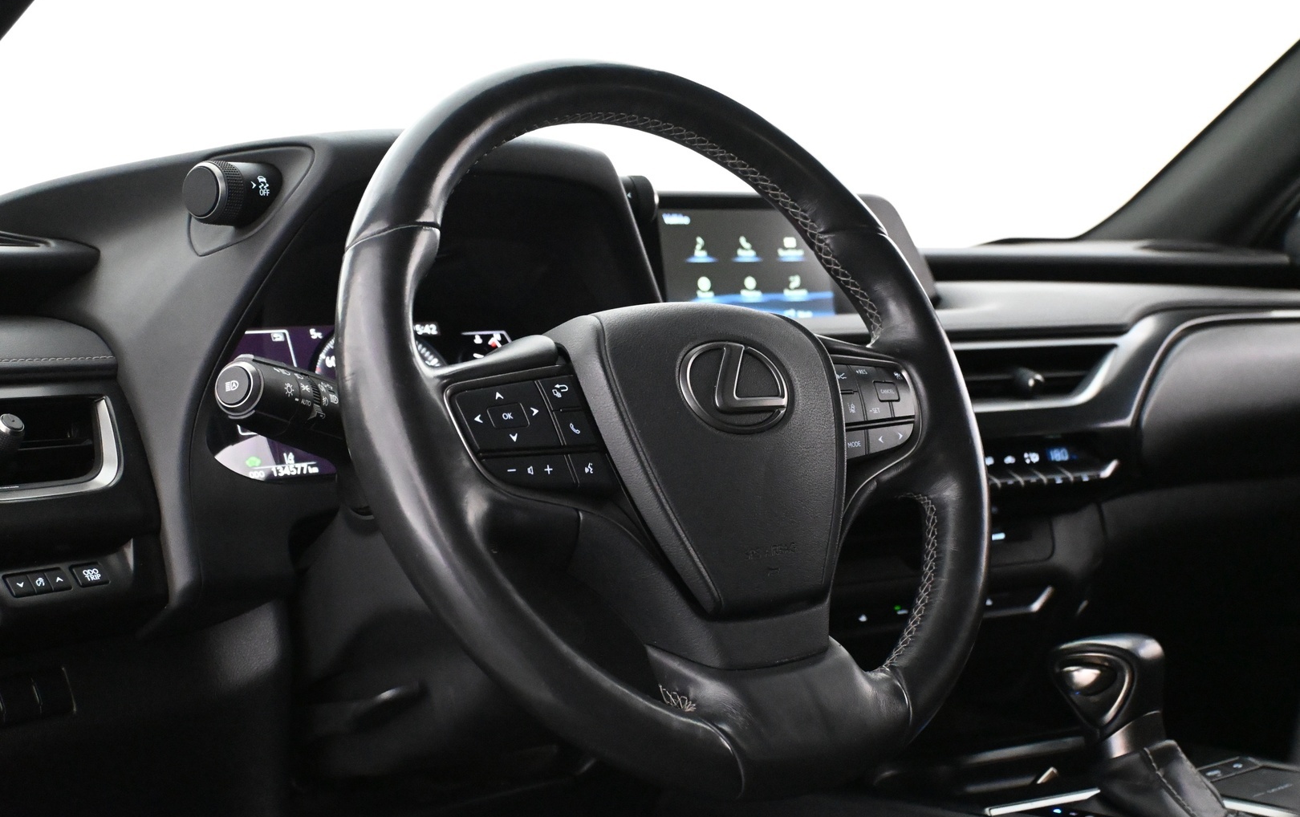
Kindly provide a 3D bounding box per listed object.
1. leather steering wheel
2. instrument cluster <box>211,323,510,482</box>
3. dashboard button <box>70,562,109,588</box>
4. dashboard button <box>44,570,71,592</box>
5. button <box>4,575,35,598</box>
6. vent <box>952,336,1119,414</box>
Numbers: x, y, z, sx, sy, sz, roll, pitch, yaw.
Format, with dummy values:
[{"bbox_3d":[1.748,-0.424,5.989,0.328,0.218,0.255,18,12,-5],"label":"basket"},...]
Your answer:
[{"bbox_3d":[0.018,0.002,0.805,0.369,0.369,0.080,-3,-20,-39],"label":"leather steering wheel"},{"bbox_3d":[-0.161,0.000,1.026,0.220,0.097,0.038,-3,-16,-39],"label":"instrument cluster"},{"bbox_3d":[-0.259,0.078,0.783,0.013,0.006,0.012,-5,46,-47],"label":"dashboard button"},{"bbox_3d":[-0.270,0.079,0.771,0.009,0.006,0.012,-5,46,-47],"label":"dashboard button"},{"bbox_3d":[-0.282,0.080,0.758,0.011,0.006,0.012,-5,46,-47],"label":"button"},{"bbox_3d":[0.260,-0.022,1.209,0.175,0.048,0.040,-3,-8,-39],"label":"vent"}]

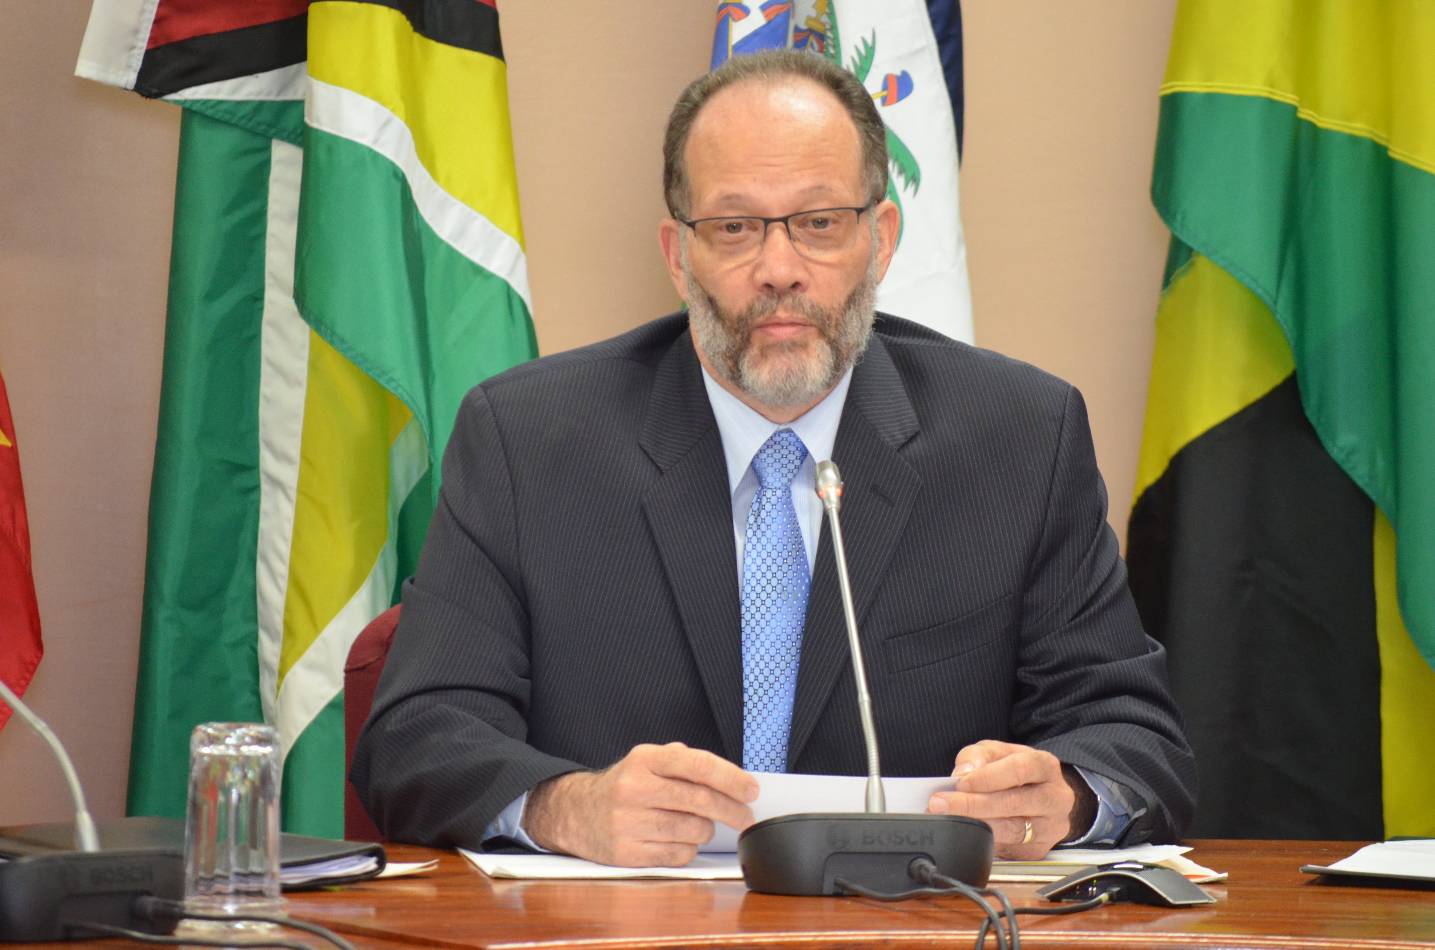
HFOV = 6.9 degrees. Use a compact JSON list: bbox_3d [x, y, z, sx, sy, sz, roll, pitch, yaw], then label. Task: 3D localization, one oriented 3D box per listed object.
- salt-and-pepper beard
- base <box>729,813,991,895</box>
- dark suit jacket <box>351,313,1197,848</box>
[{"bbox_3d":[0.050,-0.118,9.260,0.150,0.130,0.110,-2,5,0],"label":"salt-and-pepper beard"},{"bbox_3d":[0.109,0.279,8.850,0.190,0.061,0.125,0,5,-10],"label":"base"},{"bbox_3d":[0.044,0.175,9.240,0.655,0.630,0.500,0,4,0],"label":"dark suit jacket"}]

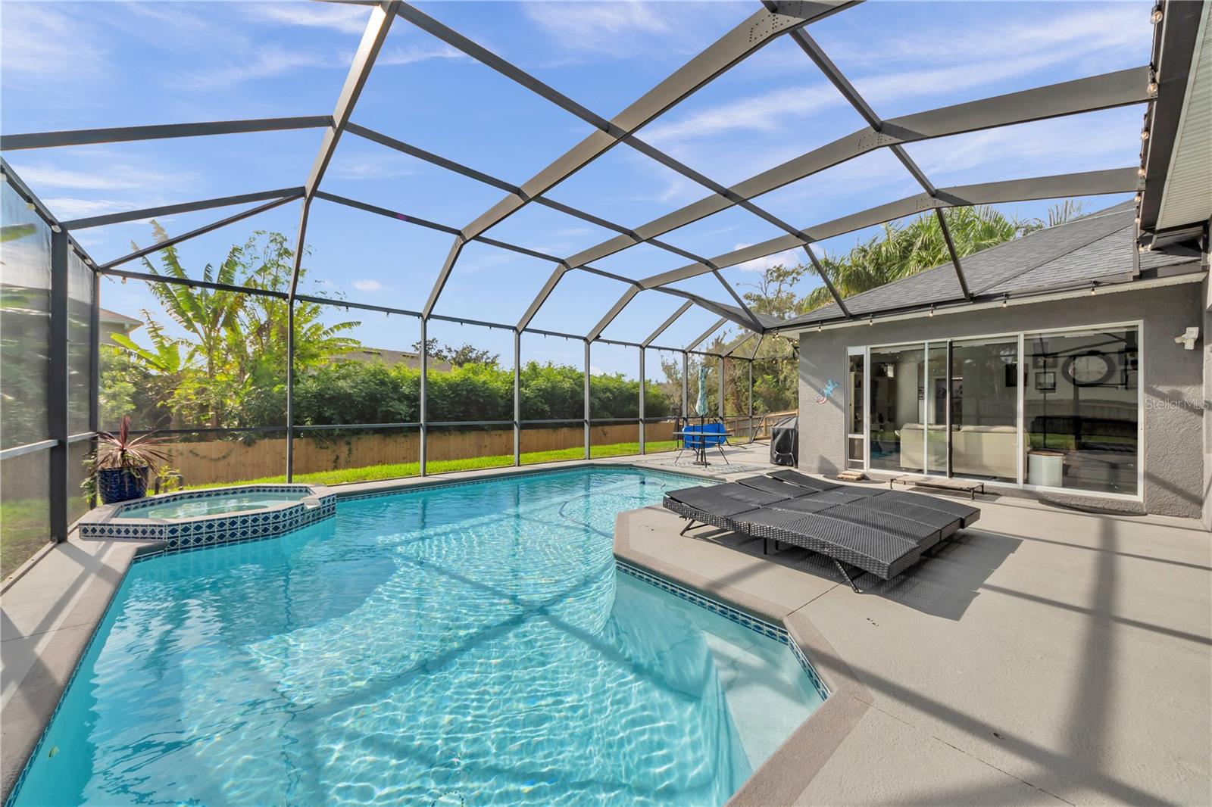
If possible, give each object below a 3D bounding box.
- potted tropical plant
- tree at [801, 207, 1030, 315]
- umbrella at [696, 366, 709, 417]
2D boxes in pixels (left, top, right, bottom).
[{"bbox_3d":[-6.116,0.777,5.165,0.755,1.211,0.755,0,0,40],"label":"potted tropical plant"},{"bbox_3d":[13.109,-3.387,16.895,7.447,9.830,6.950,0,0,-42],"label":"tree"},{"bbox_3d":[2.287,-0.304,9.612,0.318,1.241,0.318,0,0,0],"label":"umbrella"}]

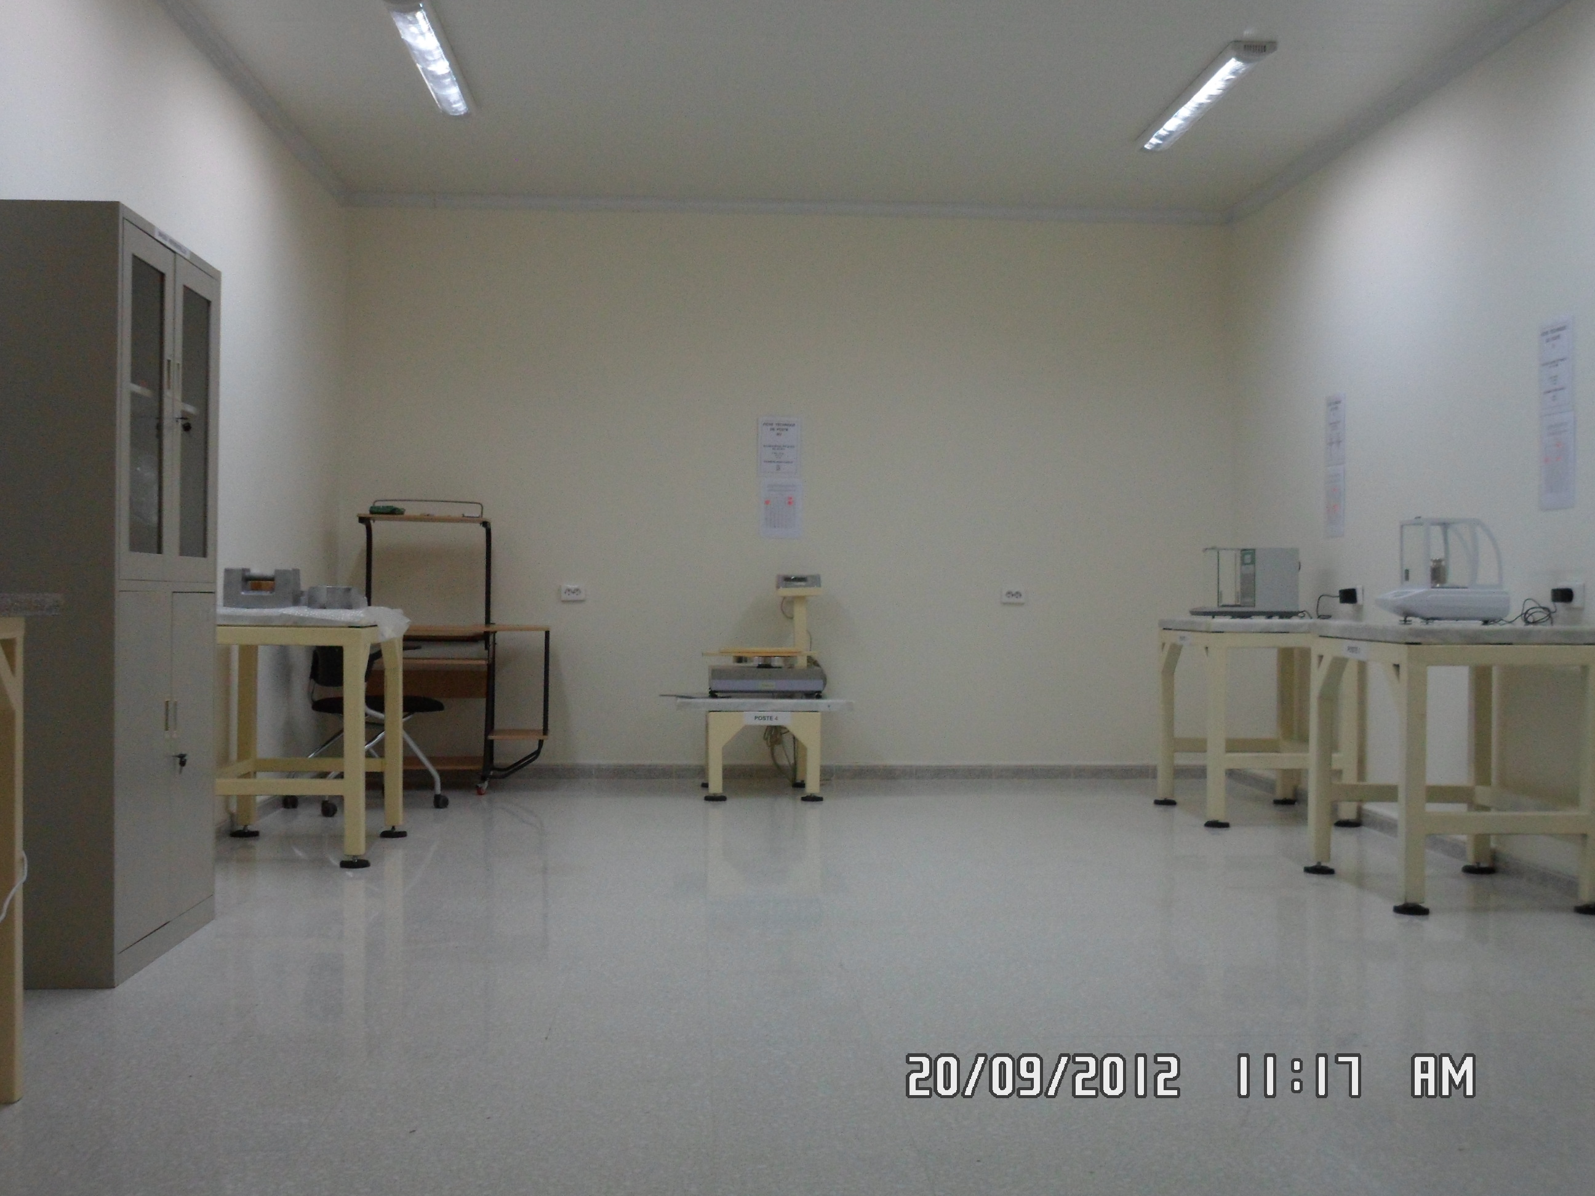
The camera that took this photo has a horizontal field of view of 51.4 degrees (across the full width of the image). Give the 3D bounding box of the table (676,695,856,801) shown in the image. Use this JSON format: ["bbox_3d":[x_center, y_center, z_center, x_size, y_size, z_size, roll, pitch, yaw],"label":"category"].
[{"bbox_3d":[-0.173,0.689,7.798,0.799,0.449,0.692,0,0,-4],"label":"table"}]

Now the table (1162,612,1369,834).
[{"bbox_3d":[1.966,0.516,7.155,0.643,0.829,0.795,0,0,-4],"label":"table"}]

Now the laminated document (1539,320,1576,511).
[{"bbox_3d":[2.428,-0.590,5.316,0.004,0.612,0.206,0,0,-4],"label":"laminated document"}]

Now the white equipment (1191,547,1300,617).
[{"bbox_3d":[1.942,-0.060,7.198,0.411,0.316,0.234,0,0,-4],"label":"white equipment"}]

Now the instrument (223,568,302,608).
[{"bbox_3d":[-1.881,-0.035,5.832,0.232,0.136,0.117,0,0,-4],"label":"instrument"}]

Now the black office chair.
[{"bbox_3d":[-1.844,0.469,7.136,0.580,0.870,0.550,0,0,-37],"label":"black office chair"}]

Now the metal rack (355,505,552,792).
[{"bbox_3d":[-1.625,0.218,7.854,0.870,1.370,0.561,0,0,-4],"label":"metal rack"}]

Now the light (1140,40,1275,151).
[{"bbox_3d":[1.568,-1.920,6.478,0.154,0.070,1.272,0,0,-4],"label":"light"}]

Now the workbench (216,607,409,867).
[{"bbox_3d":[-1.798,0.481,5.987,0.640,0.851,0.842,0,0,-4],"label":"workbench"}]

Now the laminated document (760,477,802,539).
[{"bbox_3d":[-0.079,-0.447,8.324,0.211,0.299,0.004,0,0,-4],"label":"laminated document"}]

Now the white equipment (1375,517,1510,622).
[{"bbox_3d":[2.055,-0.084,5.294,0.351,0.339,0.215,0,0,-4],"label":"white equipment"}]

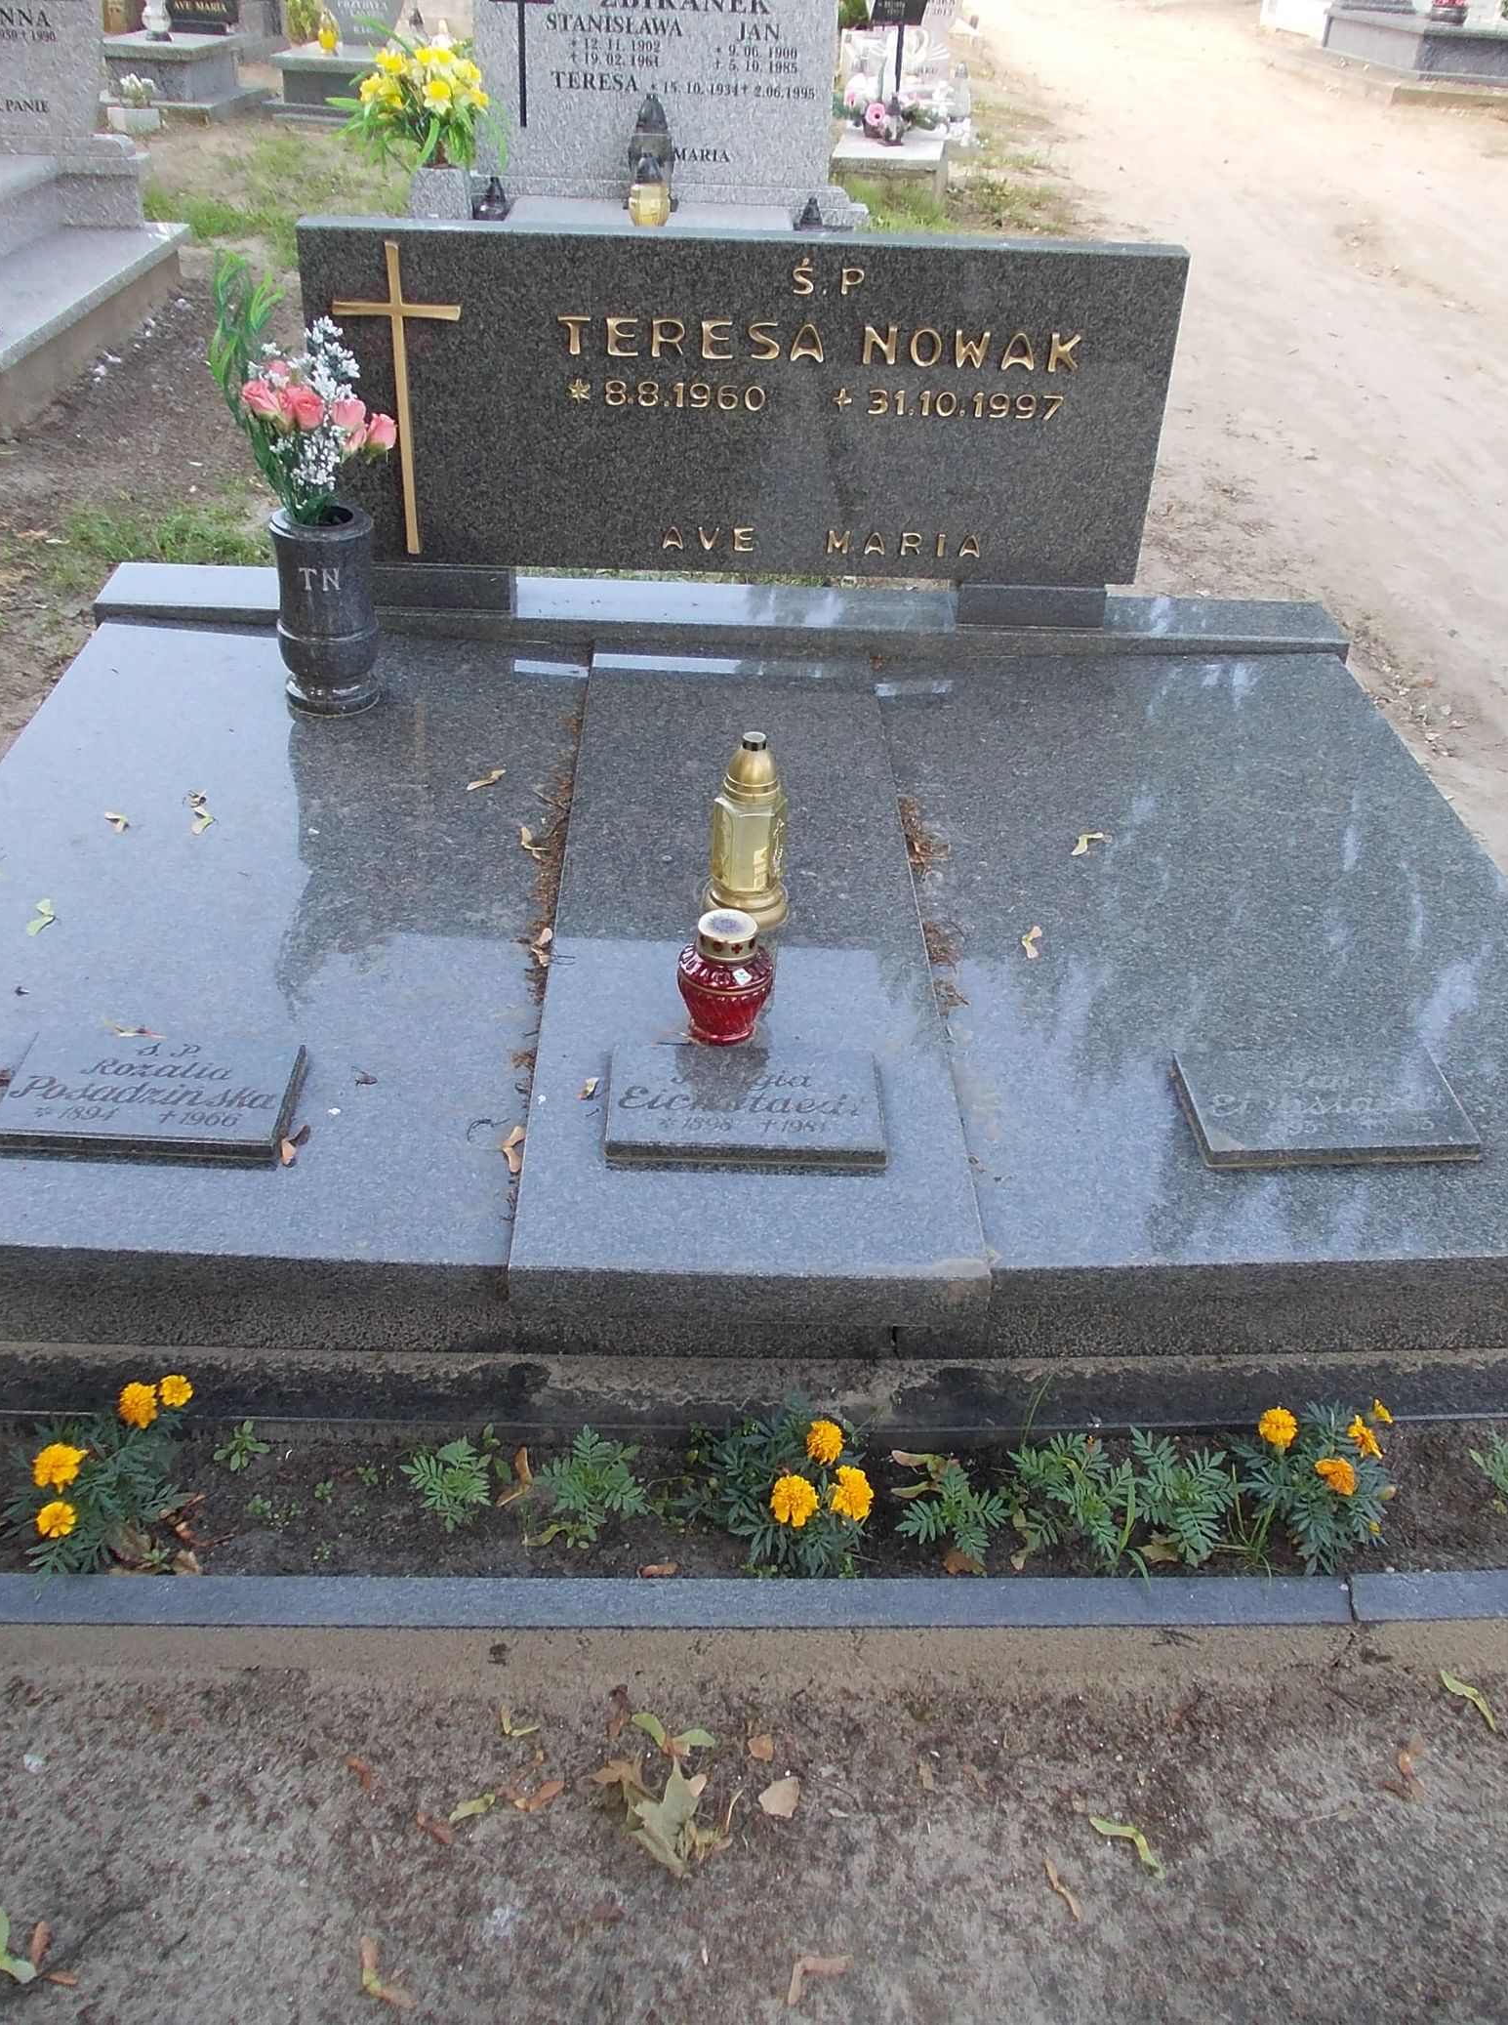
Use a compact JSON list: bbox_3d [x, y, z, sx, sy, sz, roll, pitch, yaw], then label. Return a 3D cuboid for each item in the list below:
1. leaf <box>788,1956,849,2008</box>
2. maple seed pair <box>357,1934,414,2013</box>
[{"bbox_3d":[0.048,0.790,1.350,0.064,0.010,0.027,-17,38,-28],"label":"leaf"},{"bbox_3d":[-0.290,0.750,1.271,0.023,0.009,0.071,-26,44,-34],"label":"maple seed pair"}]

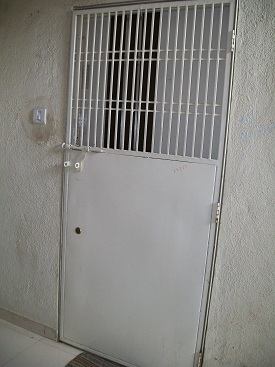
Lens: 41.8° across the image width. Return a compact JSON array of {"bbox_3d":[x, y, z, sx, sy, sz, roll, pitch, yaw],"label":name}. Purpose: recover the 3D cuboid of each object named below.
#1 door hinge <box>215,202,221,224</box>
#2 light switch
[{"bbox_3d":[0.391,0.146,1.755,0.024,0.102,0.018,8,9,24],"label":"door hinge"},{"bbox_3d":[-0.580,-0.396,2.140,0.087,0.087,0.020,8,9,24],"label":"light switch"}]

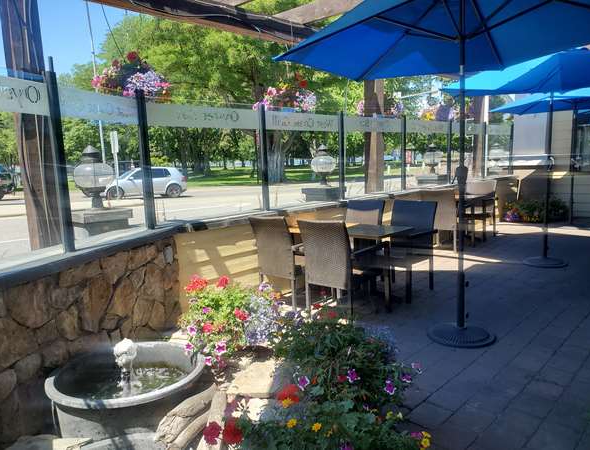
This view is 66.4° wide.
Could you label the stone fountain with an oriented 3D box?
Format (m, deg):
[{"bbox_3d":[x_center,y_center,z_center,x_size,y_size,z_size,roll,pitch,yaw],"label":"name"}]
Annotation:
[{"bbox_3d":[-0.887,0.901,2.454,0.830,0.490,0.830,-5,9,-22],"label":"stone fountain"}]

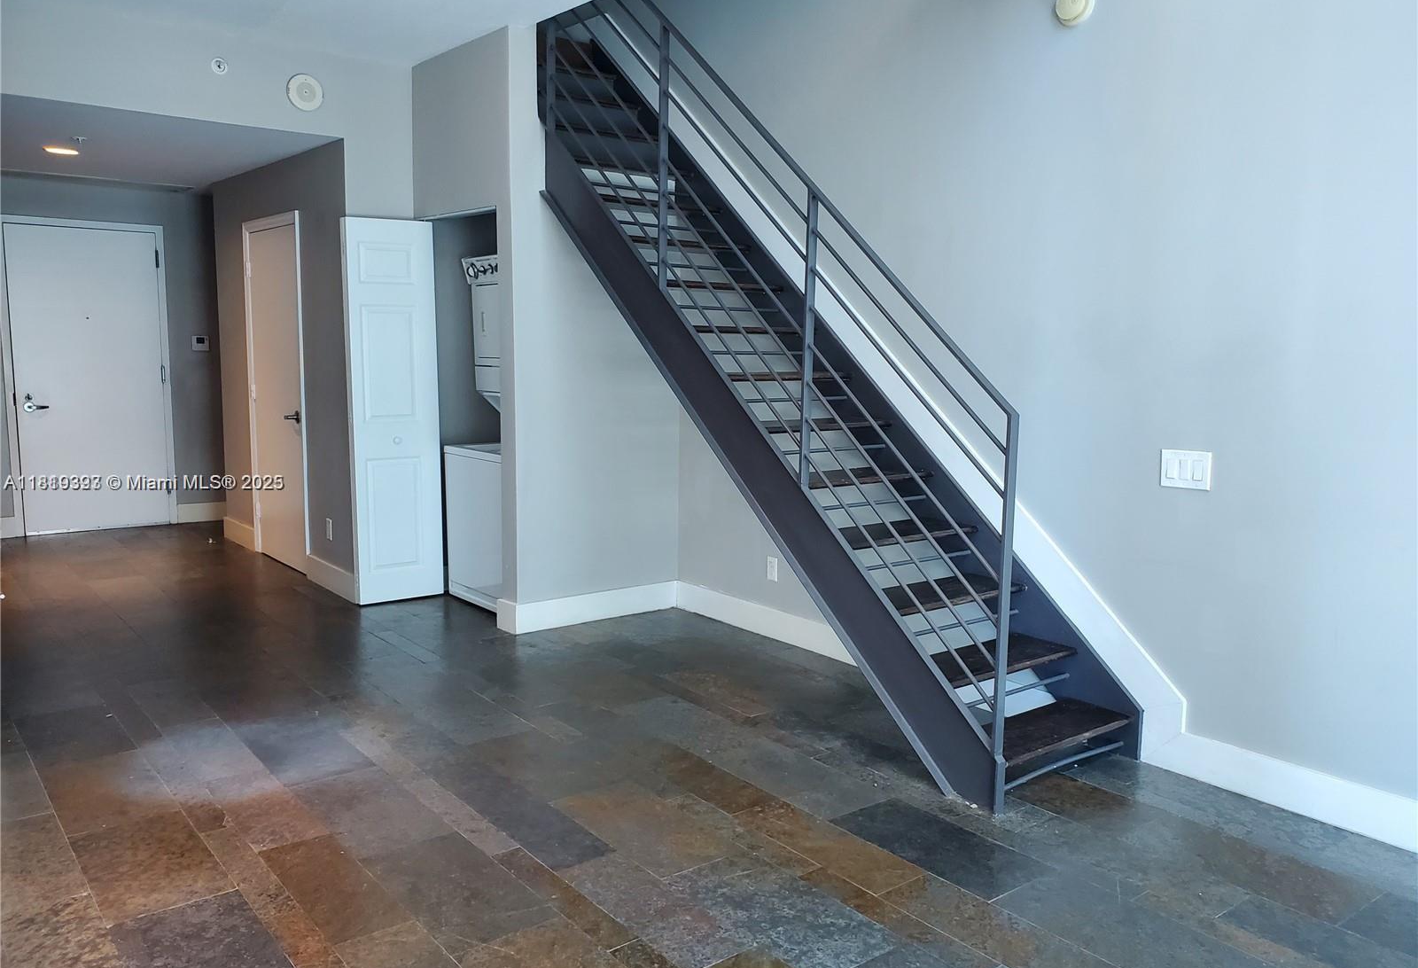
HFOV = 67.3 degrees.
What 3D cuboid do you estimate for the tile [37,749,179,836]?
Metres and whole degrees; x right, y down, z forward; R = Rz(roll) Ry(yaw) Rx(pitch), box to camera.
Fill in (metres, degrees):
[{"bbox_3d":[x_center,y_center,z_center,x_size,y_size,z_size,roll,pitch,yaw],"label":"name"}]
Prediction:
[{"bbox_3d":[-1.886,0.963,3.332,0.297,0.014,0.605,-5,9,-39],"label":"tile"}]

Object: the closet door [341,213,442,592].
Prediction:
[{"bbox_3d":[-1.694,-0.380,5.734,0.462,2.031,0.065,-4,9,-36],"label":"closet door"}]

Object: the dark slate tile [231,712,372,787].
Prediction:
[{"bbox_3d":[-1.430,0.938,3.750,0.299,0.011,0.601,-5,9,-38],"label":"dark slate tile"}]

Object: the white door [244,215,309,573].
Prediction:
[{"bbox_3d":[-2.708,-0.545,6.722,0.045,2.140,0.940,-5,9,-38],"label":"white door"}]

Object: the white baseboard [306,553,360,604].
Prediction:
[{"bbox_3d":[-2.182,0.541,6.150,0.016,0.144,0.795,-5,9,-38],"label":"white baseboard"}]

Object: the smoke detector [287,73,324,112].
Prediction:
[{"bbox_3d":[-1.999,-1.938,5.278,0.175,0.175,0.050,-5,9,-39],"label":"smoke detector"}]

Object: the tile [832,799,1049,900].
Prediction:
[{"bbox_3d":[0.646,1.034,3.029,0.290,0.014,0.587,-5,9,-39],"label":"tile"}]

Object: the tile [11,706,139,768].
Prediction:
[{"bbox_3d":[-2.262,0.900,3.796,0.297,0.014,0.591,-5,9,-39],"label":"tile"}]

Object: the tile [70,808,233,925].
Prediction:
[{"bbox_3d":[-1.543,1.043,2.932,0.299,0.011,0.601,-5,9,-38],"label":"tile"}]

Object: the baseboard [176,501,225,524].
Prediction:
[{"bbox_3d":[-3.894,0.223,8.203,0.365,0.142,0.015,-6,10,-39],"label":"baseboard"}]

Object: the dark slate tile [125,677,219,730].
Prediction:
[{"bbox_3d":[-2.147,0.863,4.209,0.206,0.012,0.602,-6,10,-39],"label":"dark slate tile"}]

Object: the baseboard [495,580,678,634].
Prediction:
[{"bbox_3d":[-0.605,0.619,5.532,0.979,0.149,0.167,-6,10,-39],"label":"baseboard"}]

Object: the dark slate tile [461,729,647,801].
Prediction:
[{"bbox_3d":[-0.573,0.962,3.655,0.309,0.012,0.595,-6,10,-39],"label":"dark slate tile"}]

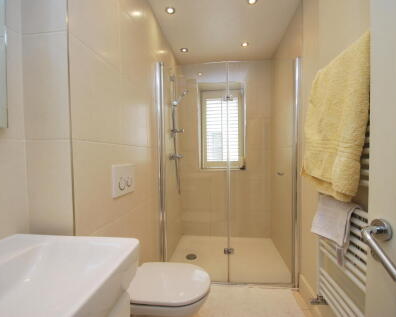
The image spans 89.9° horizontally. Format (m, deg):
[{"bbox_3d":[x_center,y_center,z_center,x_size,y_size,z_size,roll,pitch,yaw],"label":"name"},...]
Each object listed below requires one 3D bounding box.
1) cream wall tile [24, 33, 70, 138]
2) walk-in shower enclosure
[{"bbox_3d":[-0.568,-0.272,0.750,0.191,0.399,0.010,-1,1,7],"label":"cream wall tile"},{"bbox_3d":[0.296,0.111,2.121,1.175,1.860,0.965,-1,1,7],"label":"walk-in shower enclosure"}]

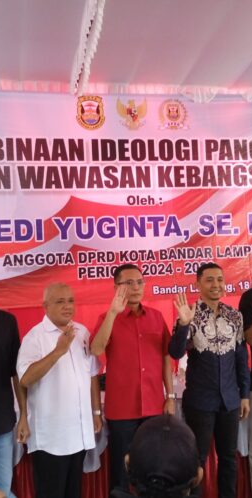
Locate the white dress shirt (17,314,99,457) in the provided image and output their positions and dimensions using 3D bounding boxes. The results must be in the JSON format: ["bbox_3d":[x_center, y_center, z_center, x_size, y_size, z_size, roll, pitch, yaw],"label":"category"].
[{"bbox_3d":[-0.378,0.759,3.030,0.470,0.760,0.330,-1,-2,-32],"label":"white dress shirt"}]

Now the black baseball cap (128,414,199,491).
[{"bbox_3d":[0.102,0.513,1.410,0.180,0.155,0.270,-2,9,9],"label":"black baseball cap"}]

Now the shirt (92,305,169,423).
[{"bbox_3d":[0.033,0.681,3.250,0.470,0.690,0.290,-1,-1,-13],"label":"shirt"}]

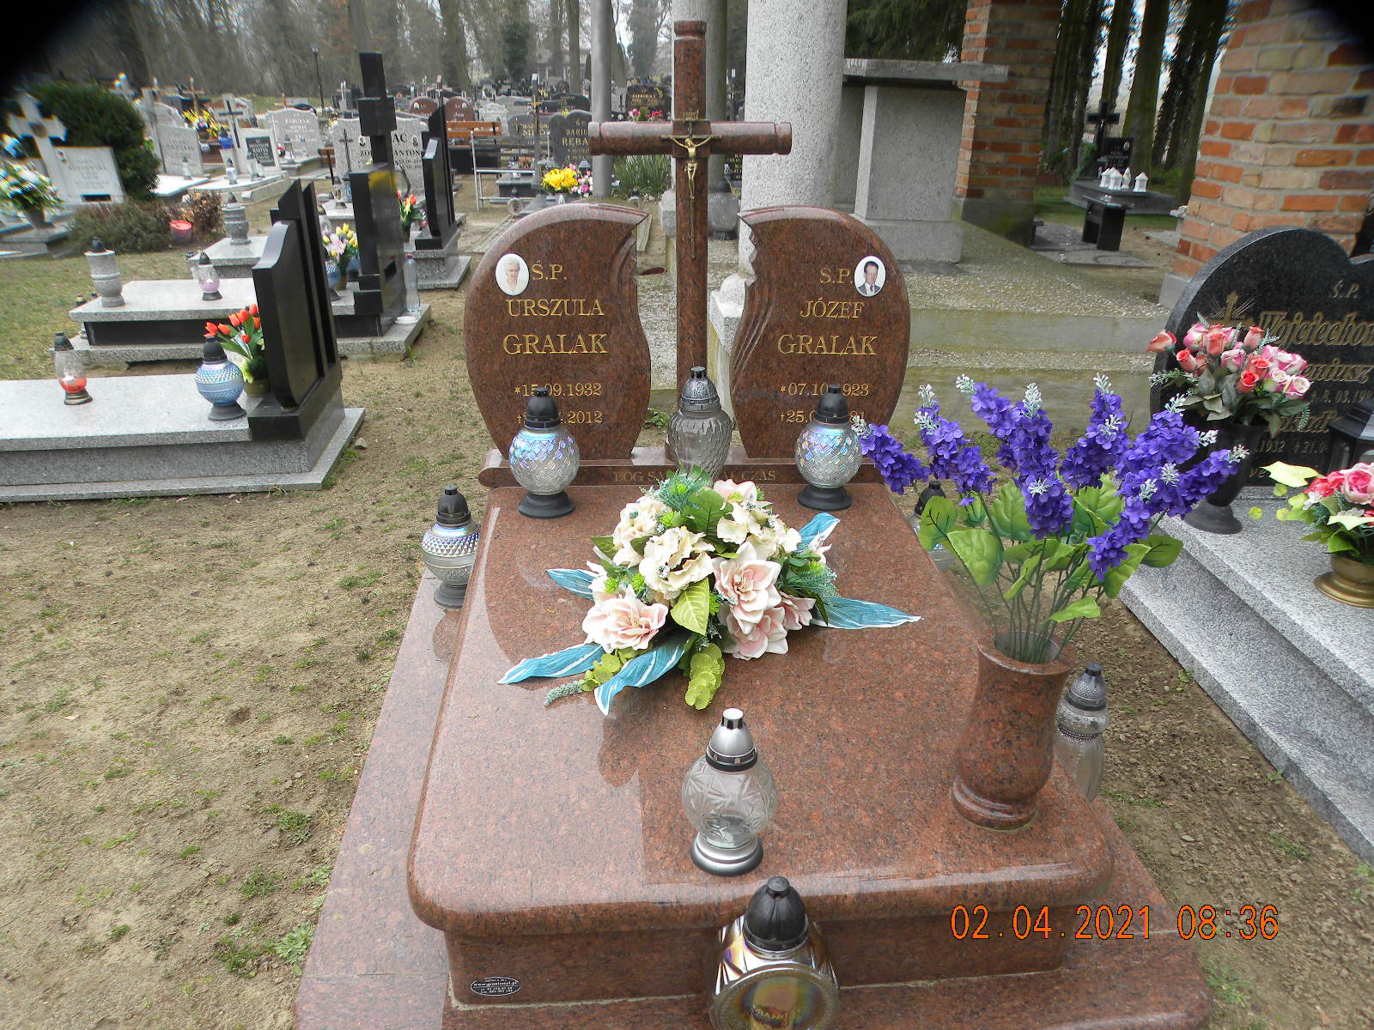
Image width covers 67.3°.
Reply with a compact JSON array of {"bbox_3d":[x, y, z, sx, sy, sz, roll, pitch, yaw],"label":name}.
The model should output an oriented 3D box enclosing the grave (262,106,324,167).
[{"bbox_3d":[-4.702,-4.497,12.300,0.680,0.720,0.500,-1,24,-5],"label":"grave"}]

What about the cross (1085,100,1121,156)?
[{"bbox_3d":[4.385,-4.081,10.943,0.360,0.630,0.070,-2,25,-4],"label":"cross"}]

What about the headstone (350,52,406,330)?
[{"bbox_3d":[-1.620,-1.664,5.355,0.160,1.353,0.574,-1,24,-5],"label":"headstone"}]

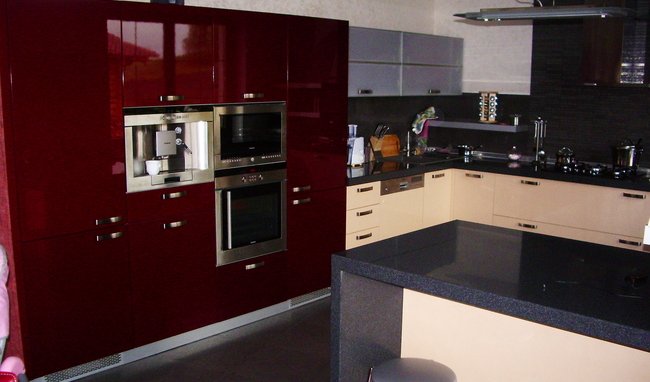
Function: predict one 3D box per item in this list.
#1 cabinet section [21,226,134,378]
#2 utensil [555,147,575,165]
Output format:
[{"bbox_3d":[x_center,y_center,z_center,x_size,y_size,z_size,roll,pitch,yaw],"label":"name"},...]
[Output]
[{"bbox_3d":[-1.495,0.539,3.697,0.580,0.734,0.586,10,14,44],"label":"cabinet section"},{"bbox_3d":[2.088,-0.304,5.638,0.170,0.140,0.170,9,13,42],"label":"utensil"}]

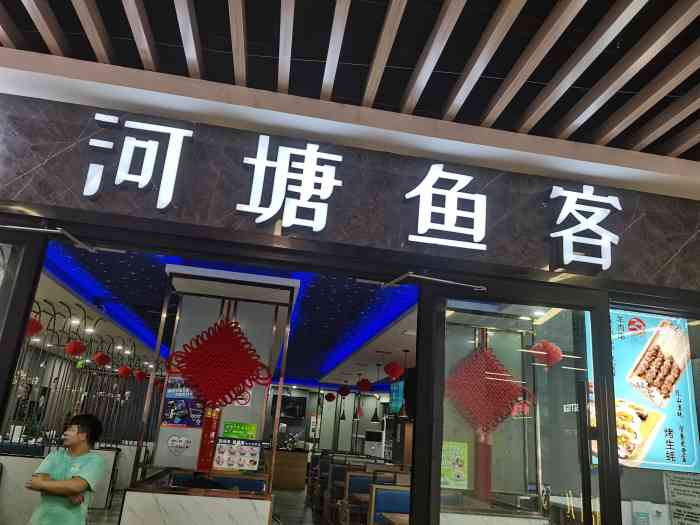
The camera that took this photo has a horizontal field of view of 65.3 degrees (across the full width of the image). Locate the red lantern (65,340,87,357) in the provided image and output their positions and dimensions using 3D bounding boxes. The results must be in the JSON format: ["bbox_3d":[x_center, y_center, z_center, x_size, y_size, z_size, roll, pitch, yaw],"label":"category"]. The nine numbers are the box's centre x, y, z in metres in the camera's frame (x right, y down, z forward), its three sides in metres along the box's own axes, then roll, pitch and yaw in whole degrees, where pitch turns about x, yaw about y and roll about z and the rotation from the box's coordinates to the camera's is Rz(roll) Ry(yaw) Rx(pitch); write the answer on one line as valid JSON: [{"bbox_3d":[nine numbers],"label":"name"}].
[{"bbox_3d":[-3.483,1.091,6.928,0.280,0.210,0.280,7,-17,-7],"label":"red lantern"}]

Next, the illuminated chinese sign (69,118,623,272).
[{"bbox_3d":[0.107,-0.348,2.973,2.947,0.500,0.080,7,-17,-7],"label":"illuminated chinese sign"}]

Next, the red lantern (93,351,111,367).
[{"bbox_3d":[-3.709,1.442,8.159,0.280,0.210,0.280,7,-17,-7],"label":"red lantern"}]

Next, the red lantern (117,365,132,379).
[{"bbox_3d":[-3.908,1.891,9.472,0.280,0.210,0.280,7,-17,-7],"label":"red lantern"}]

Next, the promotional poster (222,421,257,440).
[{"bbox_3d":[-1.129,1.734,5.636,0.342,0.153,0.010,7,-17,-7],"label":"promotional poster"}]

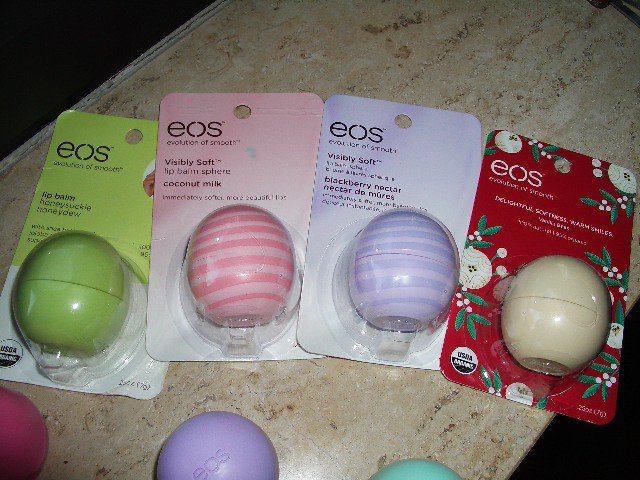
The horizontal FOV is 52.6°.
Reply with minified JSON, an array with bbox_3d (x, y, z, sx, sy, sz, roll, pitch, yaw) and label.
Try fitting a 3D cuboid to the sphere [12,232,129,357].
[{"bbox_3d":[-0.091,0.019,0.238,0.038,0.038,0.045,9,71,-1],"label":"sphere"}]

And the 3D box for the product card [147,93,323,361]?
[{"bbox_3d":[-0.032,-0.016,0.253,0.071,0.042,0.118,0,71,-5],"label":"product card"}]

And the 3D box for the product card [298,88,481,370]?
[{"bbox_3d":[0.034,-0.013,0.258,0.071,0.042,0.118,7,71,-2],"label":"product card"}]

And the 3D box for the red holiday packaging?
[{"bbox_3d":[0.098,0.005,0.257,0.071,0.042,0.118,16,71,1],"label":"red holiday packaging"}]

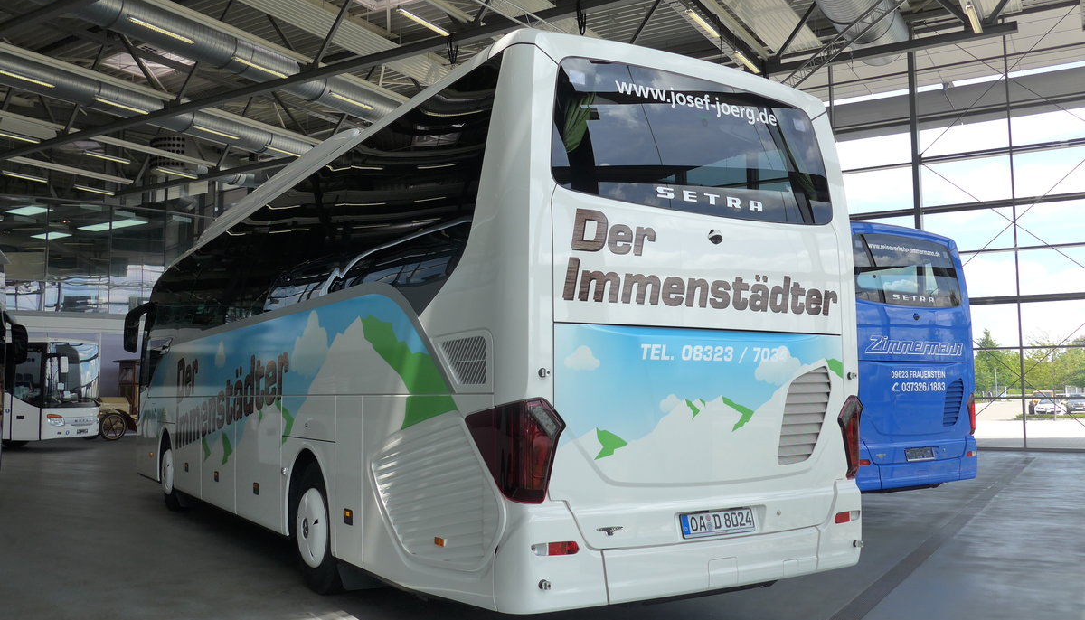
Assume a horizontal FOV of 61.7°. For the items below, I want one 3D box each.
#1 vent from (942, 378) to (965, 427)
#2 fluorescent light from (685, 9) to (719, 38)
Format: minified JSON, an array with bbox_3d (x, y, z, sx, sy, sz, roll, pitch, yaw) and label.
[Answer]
[{"bbox_3d":[4.928,1.106,10.903,0.460,0.570,0.050,4,-7,-34],"label":"vent"},{"bbox_3d":[3.240,-5.750,18.250,0.140,0.090,1.550,-4,-6,32],"label":"fluorescent light"}]

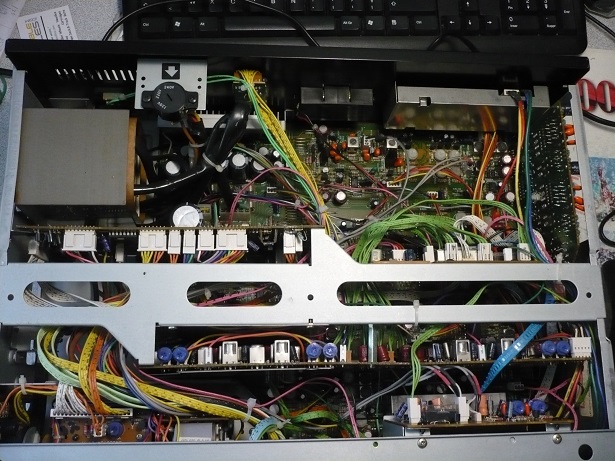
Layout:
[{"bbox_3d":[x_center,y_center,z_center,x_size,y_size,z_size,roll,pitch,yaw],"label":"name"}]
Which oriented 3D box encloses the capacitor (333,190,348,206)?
[{"bbox_3d":[0.030,-0.029,0.562,0.011,0.015,0.011,0,77,-5],"label":"capacitor"}]

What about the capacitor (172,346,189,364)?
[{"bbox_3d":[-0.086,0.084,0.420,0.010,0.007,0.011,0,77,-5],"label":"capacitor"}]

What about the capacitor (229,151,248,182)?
[{"bbox_3d":[-0.060,-0.056,0.550,0.015,0.033,0.015,0,77,-5],"label":"capacitor"}]

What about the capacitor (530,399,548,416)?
[{"bbox_3d":[0.170,0.130,0.457,0.010,0.005,0.010,-3,76,5],"label":"capacitor"}]

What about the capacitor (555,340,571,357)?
[{"bbox_3d":[0.186,0.086,0.451,0.010,0.005,0.011,-3,78,6],"label":"capacitor"}]

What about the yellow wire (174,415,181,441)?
[{"bbox_3d":[-0.090,0.136,0.429,0.004,0.015,0.018,0,77,-5],"label":"yellow wire"}]

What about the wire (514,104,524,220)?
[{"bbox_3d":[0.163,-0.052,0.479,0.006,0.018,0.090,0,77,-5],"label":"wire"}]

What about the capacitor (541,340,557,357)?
[{"bbox_3d":[0.175,0.086,0.451,0.010,0.005,0.011,-3,78,5],"label":"capacitor"}]

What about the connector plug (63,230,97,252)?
[{"bbox_3d":[-0.152,0.007,0.415,0.021,0.006,0.013,0,77,-5],"label":"connector plug"}]

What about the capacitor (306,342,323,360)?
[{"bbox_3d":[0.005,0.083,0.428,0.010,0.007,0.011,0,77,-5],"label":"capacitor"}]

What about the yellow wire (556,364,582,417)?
[{"bbox_3d":[0.204,0.125,0.485,0.003,0.003,0.049,37,60,4],"label":"yellow wire"}]

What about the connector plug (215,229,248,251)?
[{"bbox_3d":[-0.051,0.007,0.424,0.021,0.006,0.013,0,77,-5],"label":"connector plug"}]

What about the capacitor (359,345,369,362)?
[{"bbox_3d":[0.040,0.087,0.437,0.006,0.006,0.011,-1,78,-5],"label":"capacitor"}]

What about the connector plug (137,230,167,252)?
[{"bbox_3d":[-0.107,0.007,0.429,0.020,0.006,0.014,-1,78,-5],"label":"connector plug"}]

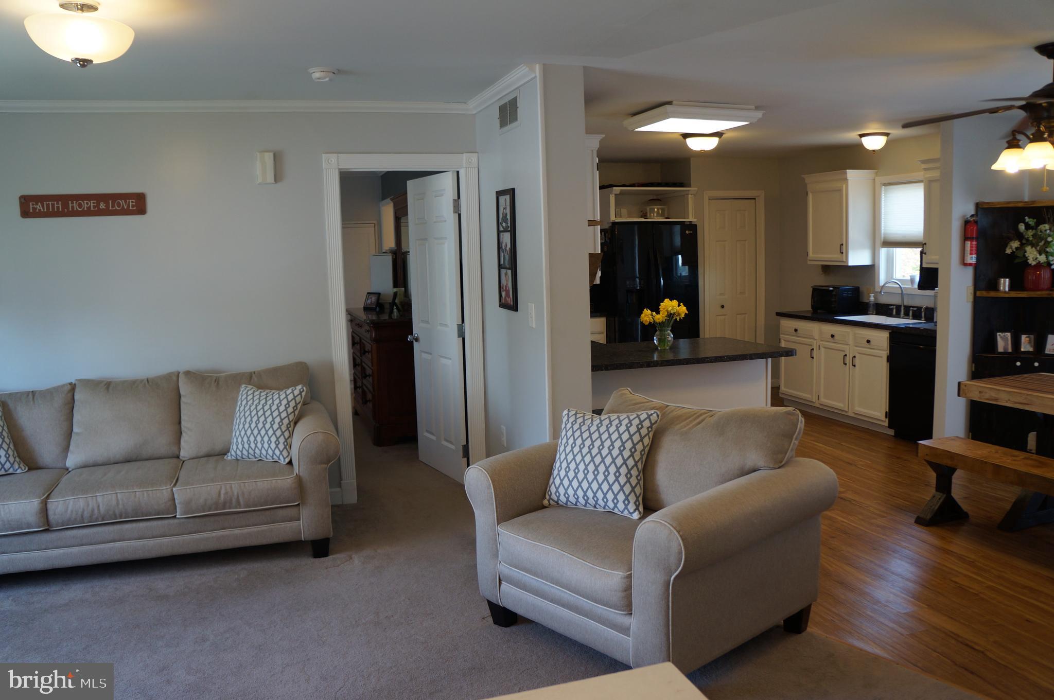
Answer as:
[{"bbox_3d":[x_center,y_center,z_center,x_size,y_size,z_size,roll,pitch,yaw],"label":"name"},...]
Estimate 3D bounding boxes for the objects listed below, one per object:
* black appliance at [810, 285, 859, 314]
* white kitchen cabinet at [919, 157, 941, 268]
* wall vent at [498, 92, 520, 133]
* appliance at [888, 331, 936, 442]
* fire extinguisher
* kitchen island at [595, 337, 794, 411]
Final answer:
[{"bbox_3d":[2.753,-0.451,7.018,0.280,0.235,0.380,-4,8,-20],"label":"black appliance"},{"bbox_3d":[3.242,-1.008,5.726,0.340,0.800,0.570,-4,8,-20],"label":"white kitchen cabinet"},{"bbox_3d":[-0.103,-1.277,4.263,0.020,0.180,0.395,-4,7,-17],"label":"wall vent"},{"bbox_3d":[3.154,0.270,5.848,0.610,0.840,0.600,-4,8,-20],"label":"appliance"},{"bbox_3d":[2.828,-0.696,5.016,0.097,0.335,0.100,-4,8,-20],"label":"fire extinguisher"},{"bbox_3d":[0.839,0.445,5.111,1.530,0.900,0.840,-4,7,-17],"label":"kitchen island"}]

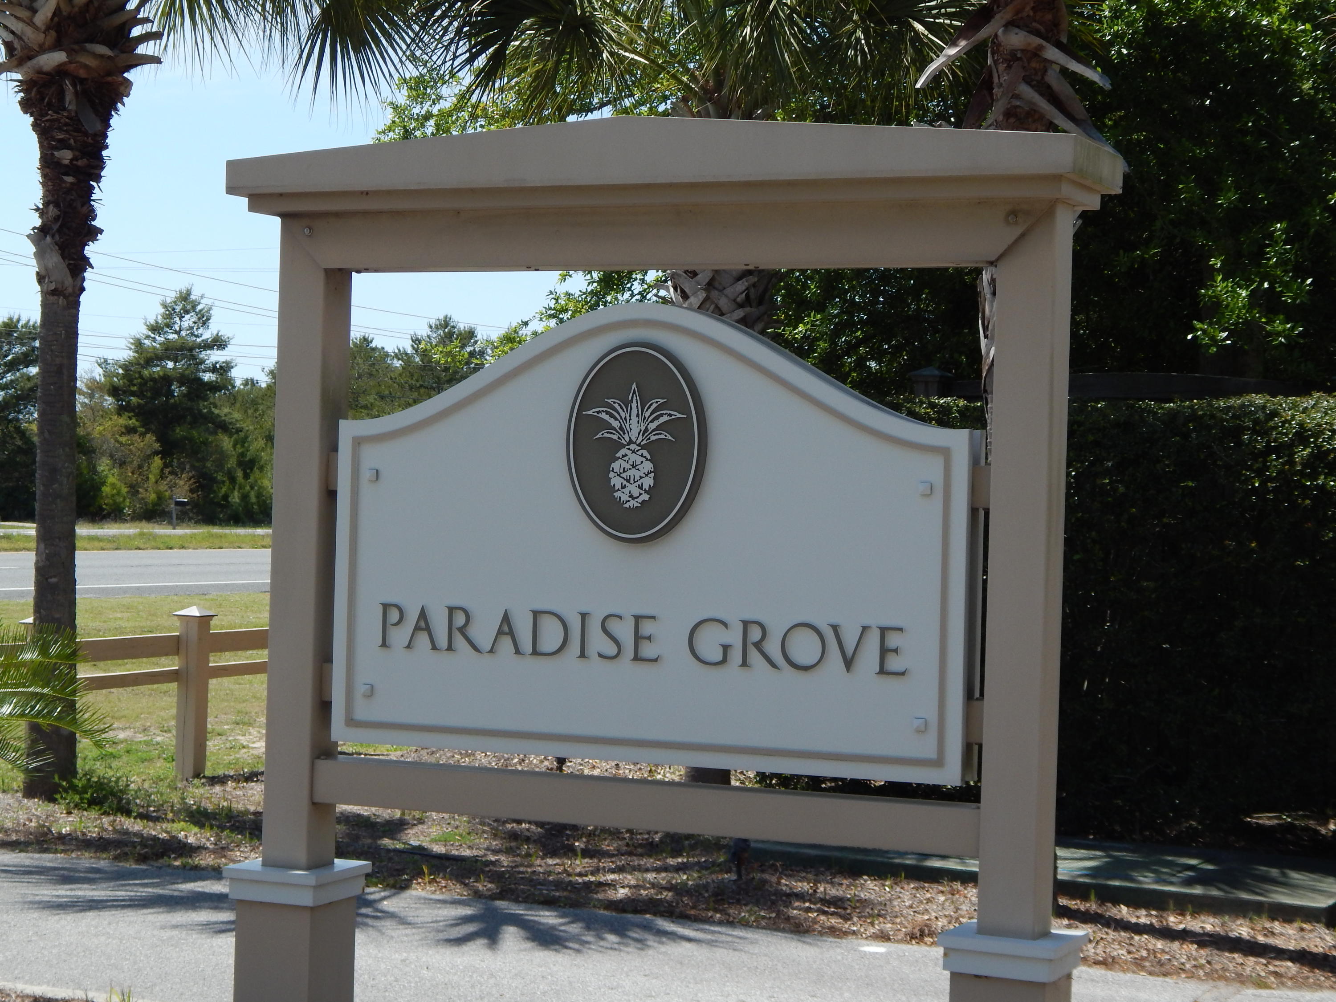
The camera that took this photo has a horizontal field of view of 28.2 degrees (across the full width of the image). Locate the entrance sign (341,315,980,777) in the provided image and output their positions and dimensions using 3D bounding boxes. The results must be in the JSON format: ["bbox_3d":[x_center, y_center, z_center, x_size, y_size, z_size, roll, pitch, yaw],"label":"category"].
[{"bbox_3d":[-0.093,0.105,8.475,2.190,1.452,0.070,2,0,23],"label":"entrance sign"}]

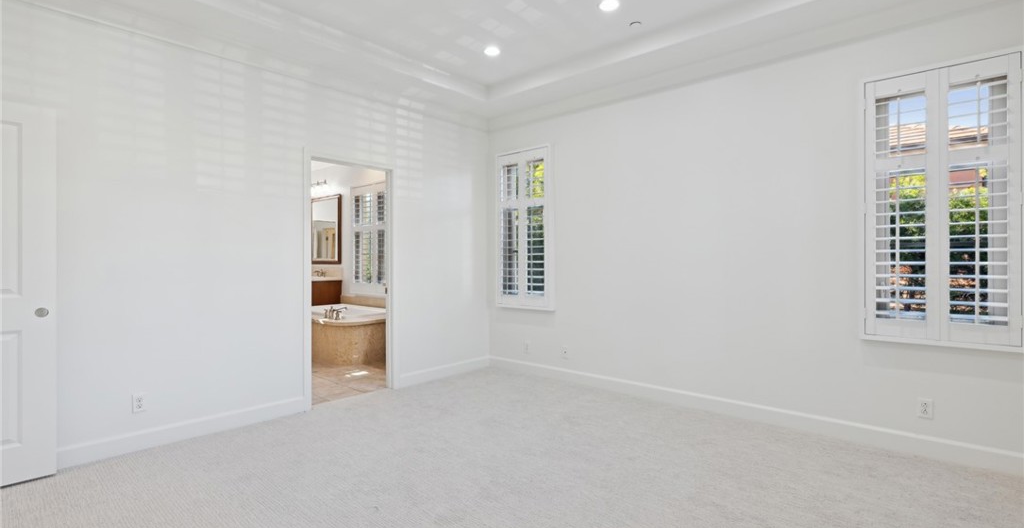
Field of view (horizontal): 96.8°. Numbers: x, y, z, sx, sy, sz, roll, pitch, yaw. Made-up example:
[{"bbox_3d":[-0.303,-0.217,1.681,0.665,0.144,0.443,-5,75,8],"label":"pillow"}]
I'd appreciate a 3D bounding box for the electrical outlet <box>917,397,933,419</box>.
[{"bbox_3d":[2.500,0.877,2.751,0.071,0.116,0.008,0,0,41],"label":"electrical outlet"}]

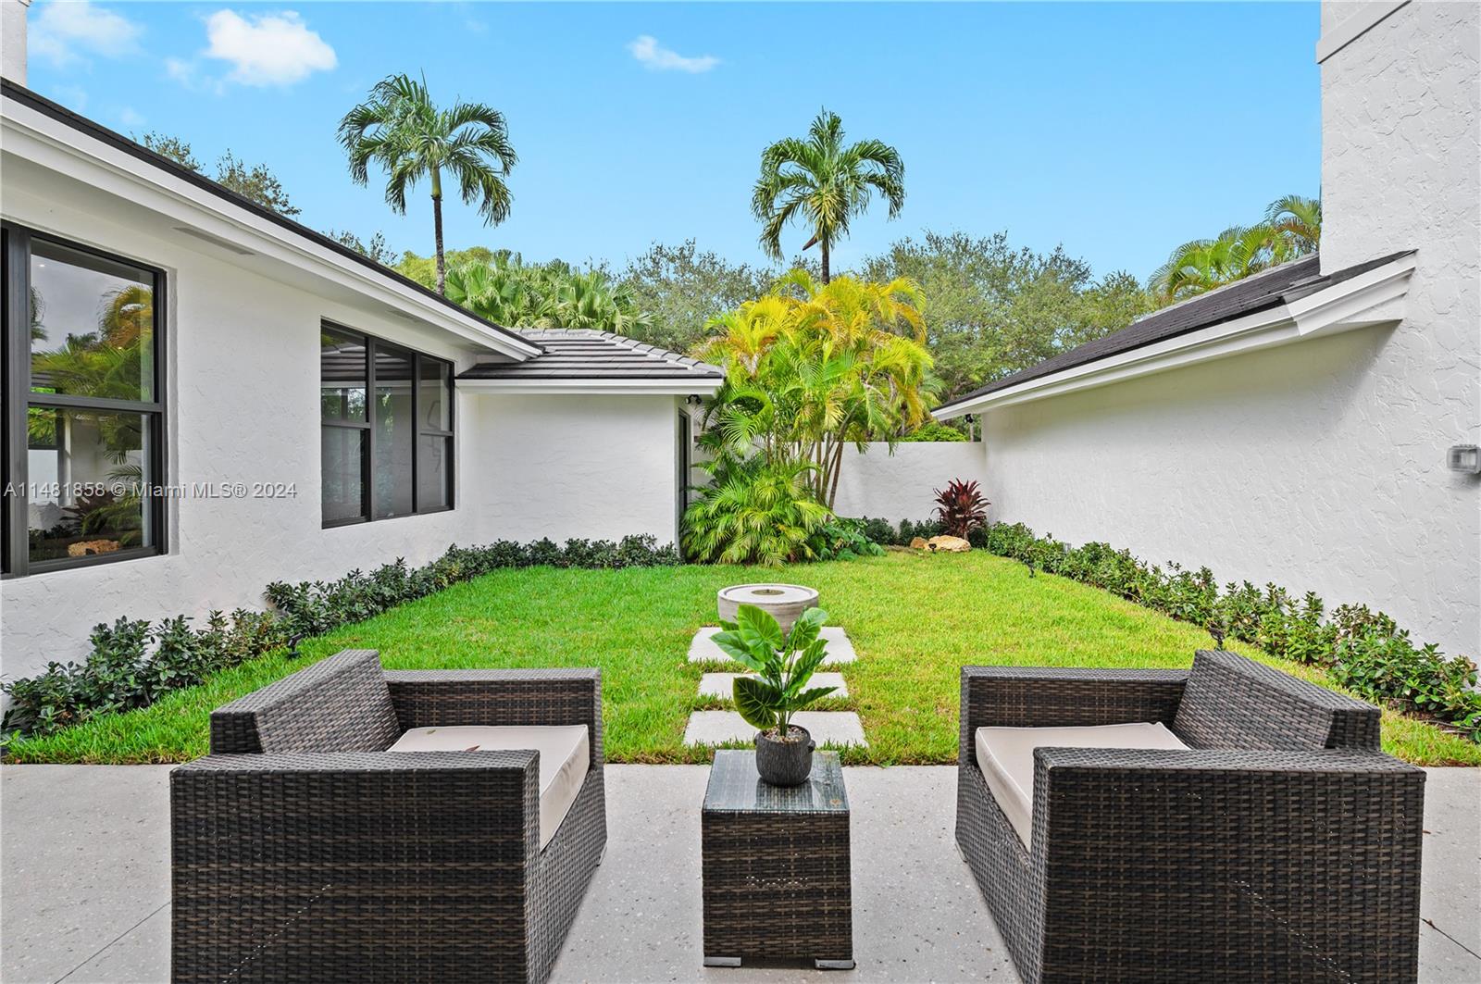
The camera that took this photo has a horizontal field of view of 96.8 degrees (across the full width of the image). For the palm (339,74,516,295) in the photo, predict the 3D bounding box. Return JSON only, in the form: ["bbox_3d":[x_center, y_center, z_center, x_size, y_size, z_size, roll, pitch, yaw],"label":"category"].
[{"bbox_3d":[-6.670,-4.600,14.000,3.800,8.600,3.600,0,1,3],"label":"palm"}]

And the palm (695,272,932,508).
[{"bbox_3d":[1.090,-1.260,9.900,3.600,4.100,3.200,0,1,3],"label":"palm"}]

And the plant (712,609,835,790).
[{"bbox_3d":[0.101,0.592,1.940,0.375,0.515,0.340,0,1,3],"label":"plant"}]

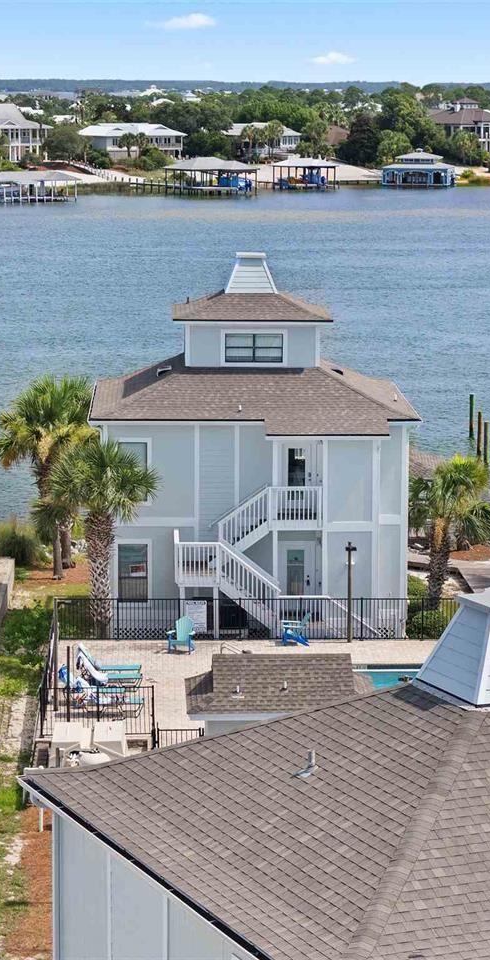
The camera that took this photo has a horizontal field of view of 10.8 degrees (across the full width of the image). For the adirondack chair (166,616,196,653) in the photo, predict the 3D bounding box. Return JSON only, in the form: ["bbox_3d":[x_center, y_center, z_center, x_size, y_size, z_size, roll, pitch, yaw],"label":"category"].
[{"bbox_3d":[-1.780,4.337,71.999,0.770,0.960,0.860,2,9,16],"label":"adirondack chair"}]

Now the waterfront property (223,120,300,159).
[{"bbox_3d":[3.433,-66.861,507.739,15.400,6.859,11.500,-2,9,-10],"label":"waterfront property"}]

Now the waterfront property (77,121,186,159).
[{"bbox_3d":[-22.257,-67.435,516.678,18.710,7.480,12.130,-3,9,-20],"label":"waterfront property"}]

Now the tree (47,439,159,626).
[{"bbox_3d":[-4.064,1.741,74.331,3.150,5.920,3.150,0,9,0],"label":"tree"}]

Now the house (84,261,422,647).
[{"bbox_3d":[0.156,-1.376,79.113,9.600,11.032,11.000,0,9,-2],"label":"house"}]

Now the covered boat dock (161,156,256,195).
[{"bbox_3d":[-6.026,-50.270,427.311,14.800,6.062,8.500,-1,9,-6],"label":"covered boat dock"}]

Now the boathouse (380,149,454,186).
[{"bbox_3d":[31.244,-56.413,466.122,12.740,6.570,10.620,2,9,10],"label":"boathouse"}]

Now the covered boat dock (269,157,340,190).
[{"bbox_3d":[10.389,-52.637,444.062,11.676,5.171,6.500,0,9,0],"label":"covered boat dock"}]

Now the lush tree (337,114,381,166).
[{"bbox_3d":[21.716,-64.415,490.916,8.000,9.716,8.000,0,9,0],"label":"lush tree"}]

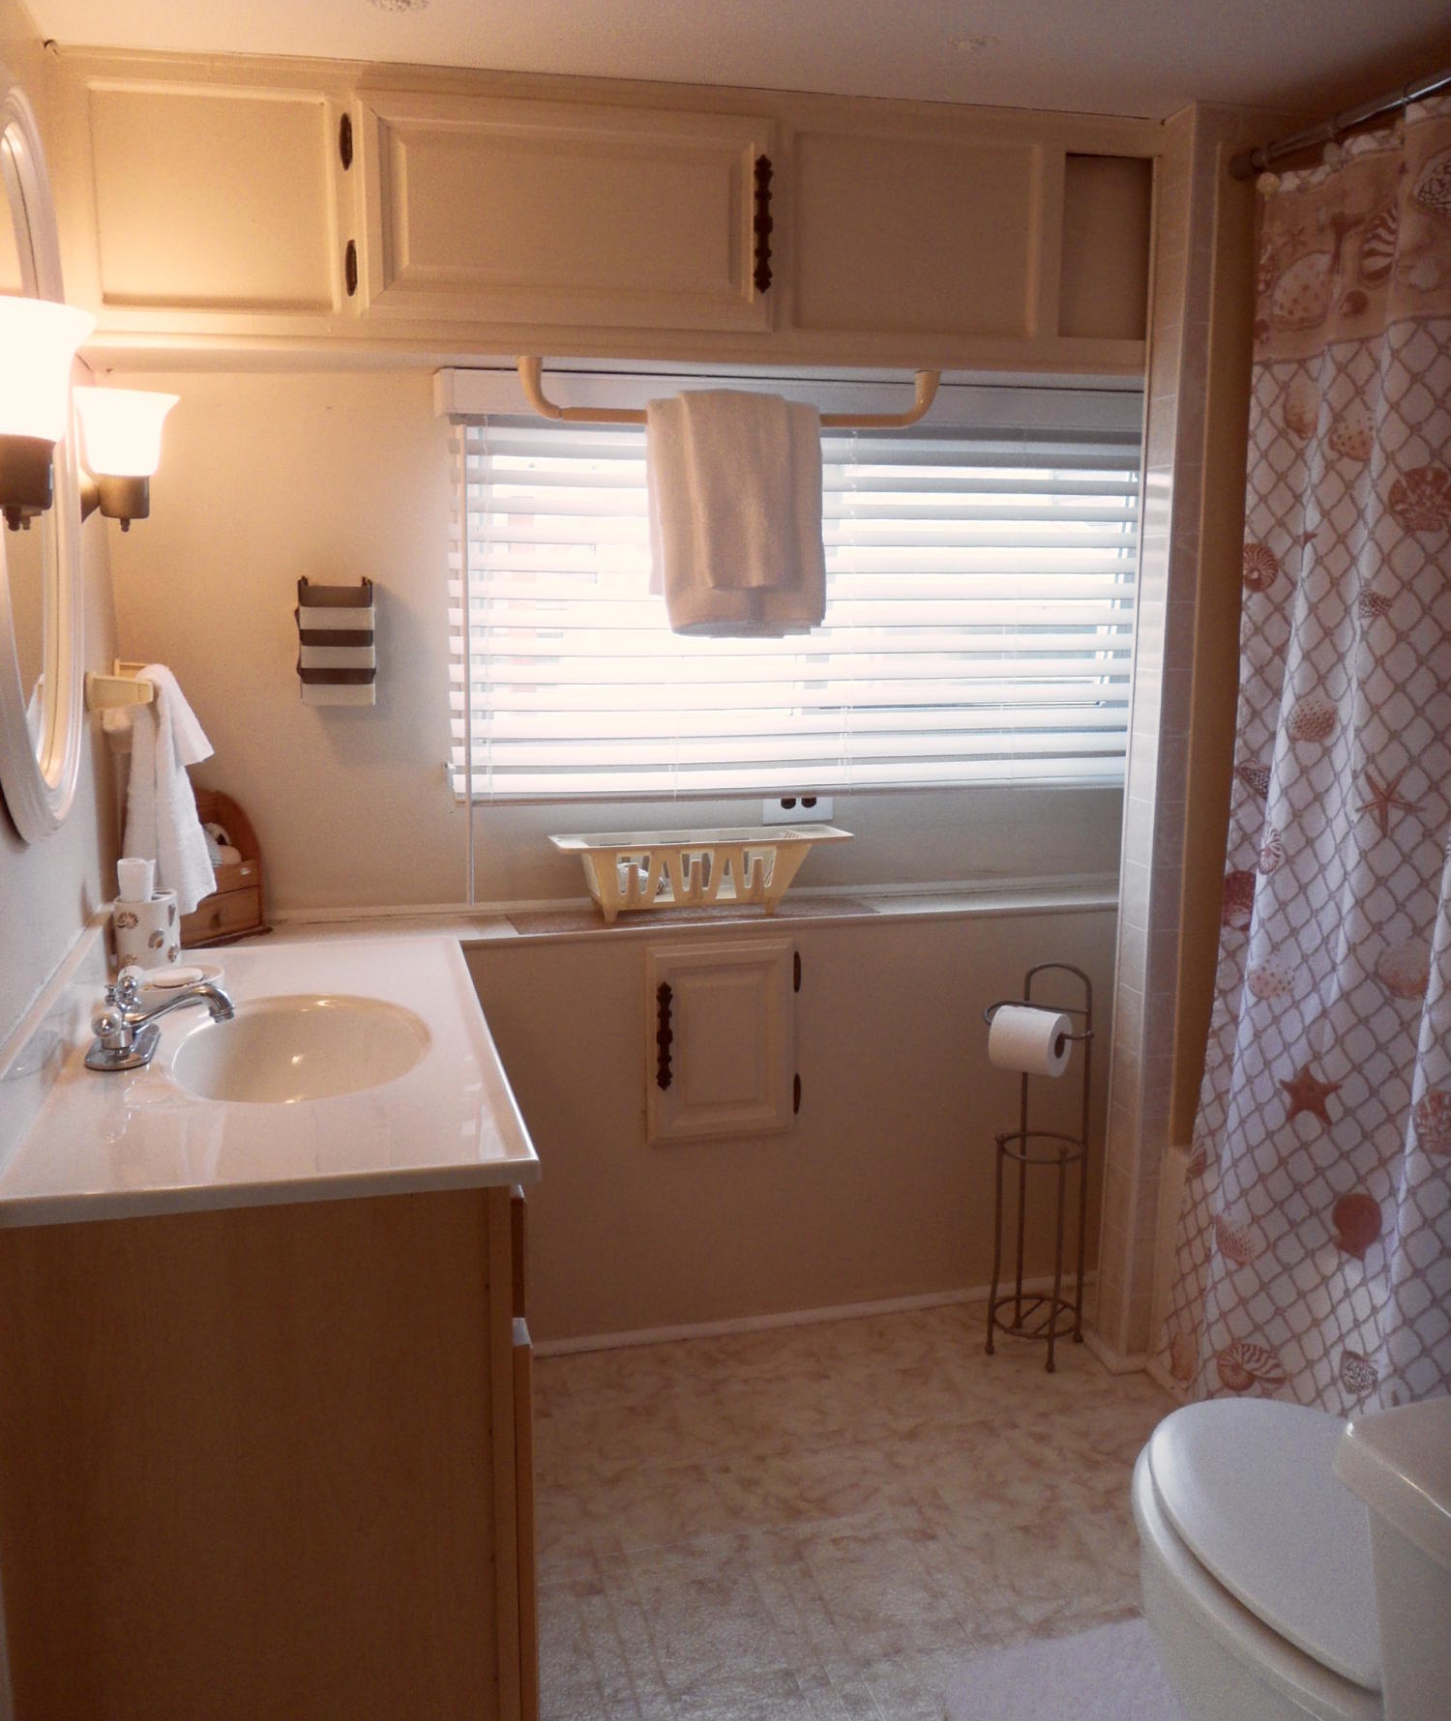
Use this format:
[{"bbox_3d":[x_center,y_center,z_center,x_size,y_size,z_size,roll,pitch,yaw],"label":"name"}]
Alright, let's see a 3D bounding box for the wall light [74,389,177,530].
[{"bbox_3d":[-0.817,-0.541,2.049,0.148,0.182,0.133,-3,11,-14],"label":"wall light"}]

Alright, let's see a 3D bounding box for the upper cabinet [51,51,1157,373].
[{"bbox_3d":[-0.139,-0.990,2.437,1.680,0.395,0.310,-3,11,-14],"label":"upper cabinet"}]

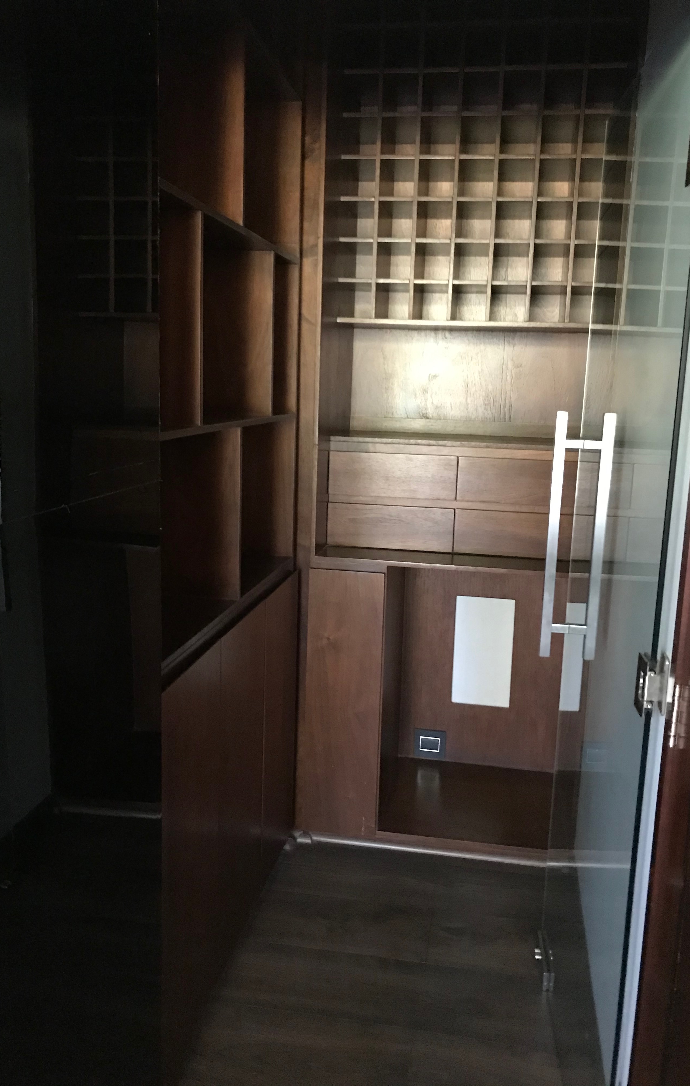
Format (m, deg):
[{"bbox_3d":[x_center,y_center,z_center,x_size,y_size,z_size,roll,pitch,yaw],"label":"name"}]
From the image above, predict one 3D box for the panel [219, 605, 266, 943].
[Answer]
[{"bbox_3d":[-0.276,0.619,2.301,0.030,0.874,0.391,4,11,10],"label":"panel"}]

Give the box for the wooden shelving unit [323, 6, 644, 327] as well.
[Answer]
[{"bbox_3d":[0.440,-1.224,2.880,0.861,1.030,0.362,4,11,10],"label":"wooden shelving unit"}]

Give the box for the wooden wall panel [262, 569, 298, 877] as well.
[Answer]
[{"bbox_3d":[-0.209,0.553,2.670,0.030,0.874,0.371,4,11,10],"label":"wooden wall panel"}]

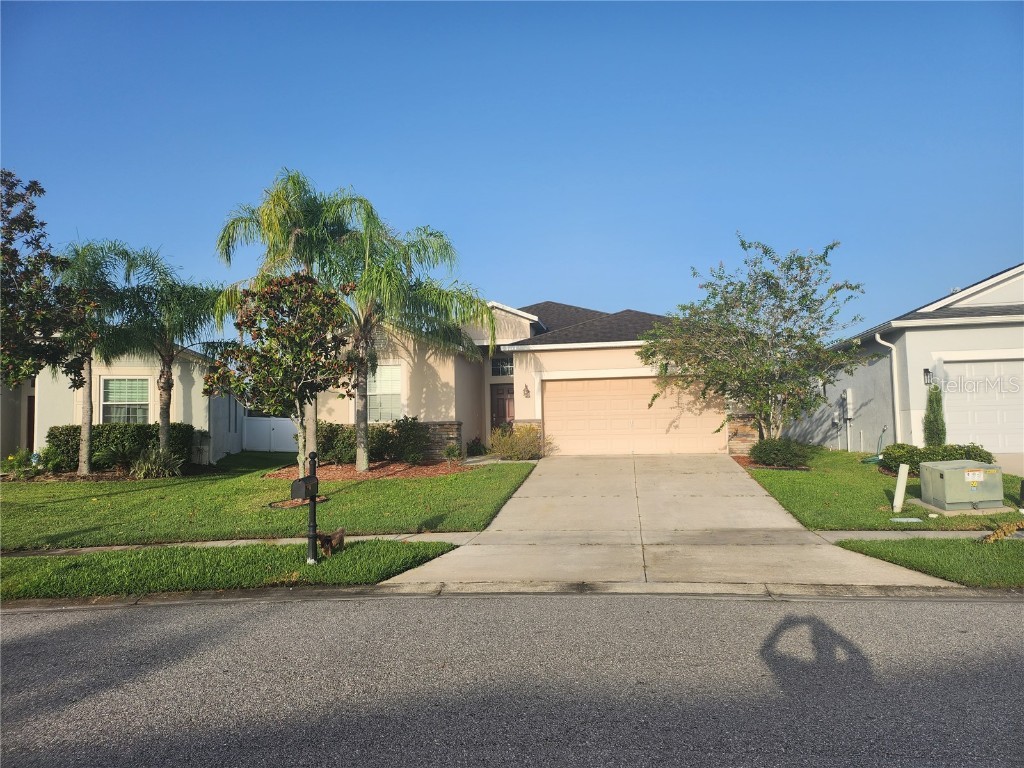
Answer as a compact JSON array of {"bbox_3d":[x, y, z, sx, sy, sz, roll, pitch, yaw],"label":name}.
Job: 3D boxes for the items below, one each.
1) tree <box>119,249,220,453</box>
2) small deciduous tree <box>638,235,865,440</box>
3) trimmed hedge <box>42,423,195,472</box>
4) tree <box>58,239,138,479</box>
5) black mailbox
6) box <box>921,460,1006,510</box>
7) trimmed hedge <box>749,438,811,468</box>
[{"bbox_3d":[-8.660,-0.643,17.900,2.600,5.600,2.500,0,-4,-17],"label":"tree"},{"bbox_3d":[5.918,-0.895,17.400,5.400,5.500,4.900,-2,-3,9],"label":"small deciduous tree"},{"bbox_3d":[-9.976,1.610,18.000,3.700,1.200,1.050,0,-3,-15],"label":"trimmed hedge"},{"bbox_3d":[-10.124,-0.621,17.300,2.200,5.700,2.200,0,-4,-17],"label":"tree"},{"bbox_3d":[-2.813,1.420,9.650,0.195,0.270,0.470,-2,-3,8],"label":"black mailbox"},{"bbox_3d":[7.741,1.744,12.200,0.930,0.730,0.960,-2,-3,11],"label":"box"},{"bbox_3d":[6.429,1.664,17.000,1.500,0.740,1.200,-2,-3,9],"label":"trimmed hedge"}]

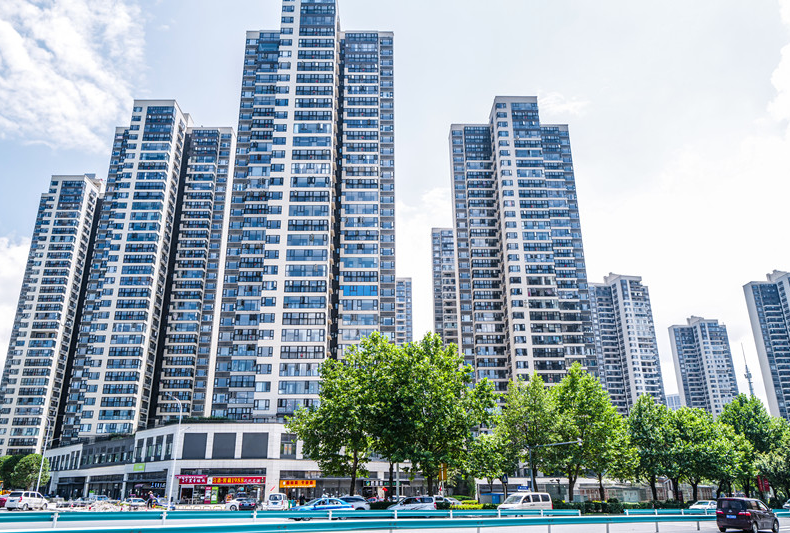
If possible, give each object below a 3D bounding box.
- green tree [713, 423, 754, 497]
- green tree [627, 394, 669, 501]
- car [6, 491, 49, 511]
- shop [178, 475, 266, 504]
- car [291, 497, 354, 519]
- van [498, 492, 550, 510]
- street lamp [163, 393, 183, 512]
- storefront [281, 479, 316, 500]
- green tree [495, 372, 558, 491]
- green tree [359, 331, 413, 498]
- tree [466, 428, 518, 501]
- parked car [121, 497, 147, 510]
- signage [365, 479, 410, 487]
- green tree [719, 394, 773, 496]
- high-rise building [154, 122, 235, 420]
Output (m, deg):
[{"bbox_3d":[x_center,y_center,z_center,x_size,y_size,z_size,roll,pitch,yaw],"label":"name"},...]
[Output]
[{"bbox_3d":[43.654,25.629,79.984,5.400,10.871,5.400,0,-21,0],"label":"green tree"},{"bbox_3d":[30.358,22.300,74.877,5.900,13.664,5.900,0,-21,0],"label":"green tree"},{"bbox_3d":[-35.323,22.560,60.011,1.720,1.730,4.400,-1,-21,2],"label":"car"},{"bbox_3d":[-24.381,32.293,89.930,12.573,4.017,5.000,0,-21,0],"label":"shop"},{"bbox_3d":[-4.886,15.662,40.384,4.500,1.480,1.740,15,-25,-35],"label":"car"},{"bbox_3d":[9.756,17.899,46.661,4.350,1.820,1.680,16,-26,-37],"label":"van"},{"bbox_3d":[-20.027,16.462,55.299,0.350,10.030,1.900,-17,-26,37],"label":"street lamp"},{"bbox_3d":[-13.623,32.460,89.850,5.029,3.309,5.000,0,-21,0],"label":"storefront"},{"bbox_3d":[13.723,17.772,63.869,6.300,13.400,6.300,0,-21,0],"label":"green tree"},{"bbox_3d":[-0.895,12.983,53.031,6.200,15.119,6.200,0,-21,0],"label":"green tree"},{"bbox_3d":[11.277,23.613,72.316,6.074,9.078,6.000,0,-21,0],"label":"tree"},{"bbox_3d":[-32.800,29.985,78.576,1.800,1.470,4.500,15,-26,-35],"label":"parked car"},{"bbox_3d":[-1.178,31.963,91.631,6.800,0.950,0.300,0,-21,0],"label":"signage"},{"bbox_3d":[49.088,25.862,87.370,7.400,15.618,7.400,0,-21,0],"label":"green tree"},{"bbox_3d":[-53.470,7.591,170.549,13.500,97.653,13.000,0,-21,0],"label":"high-rise building"}]

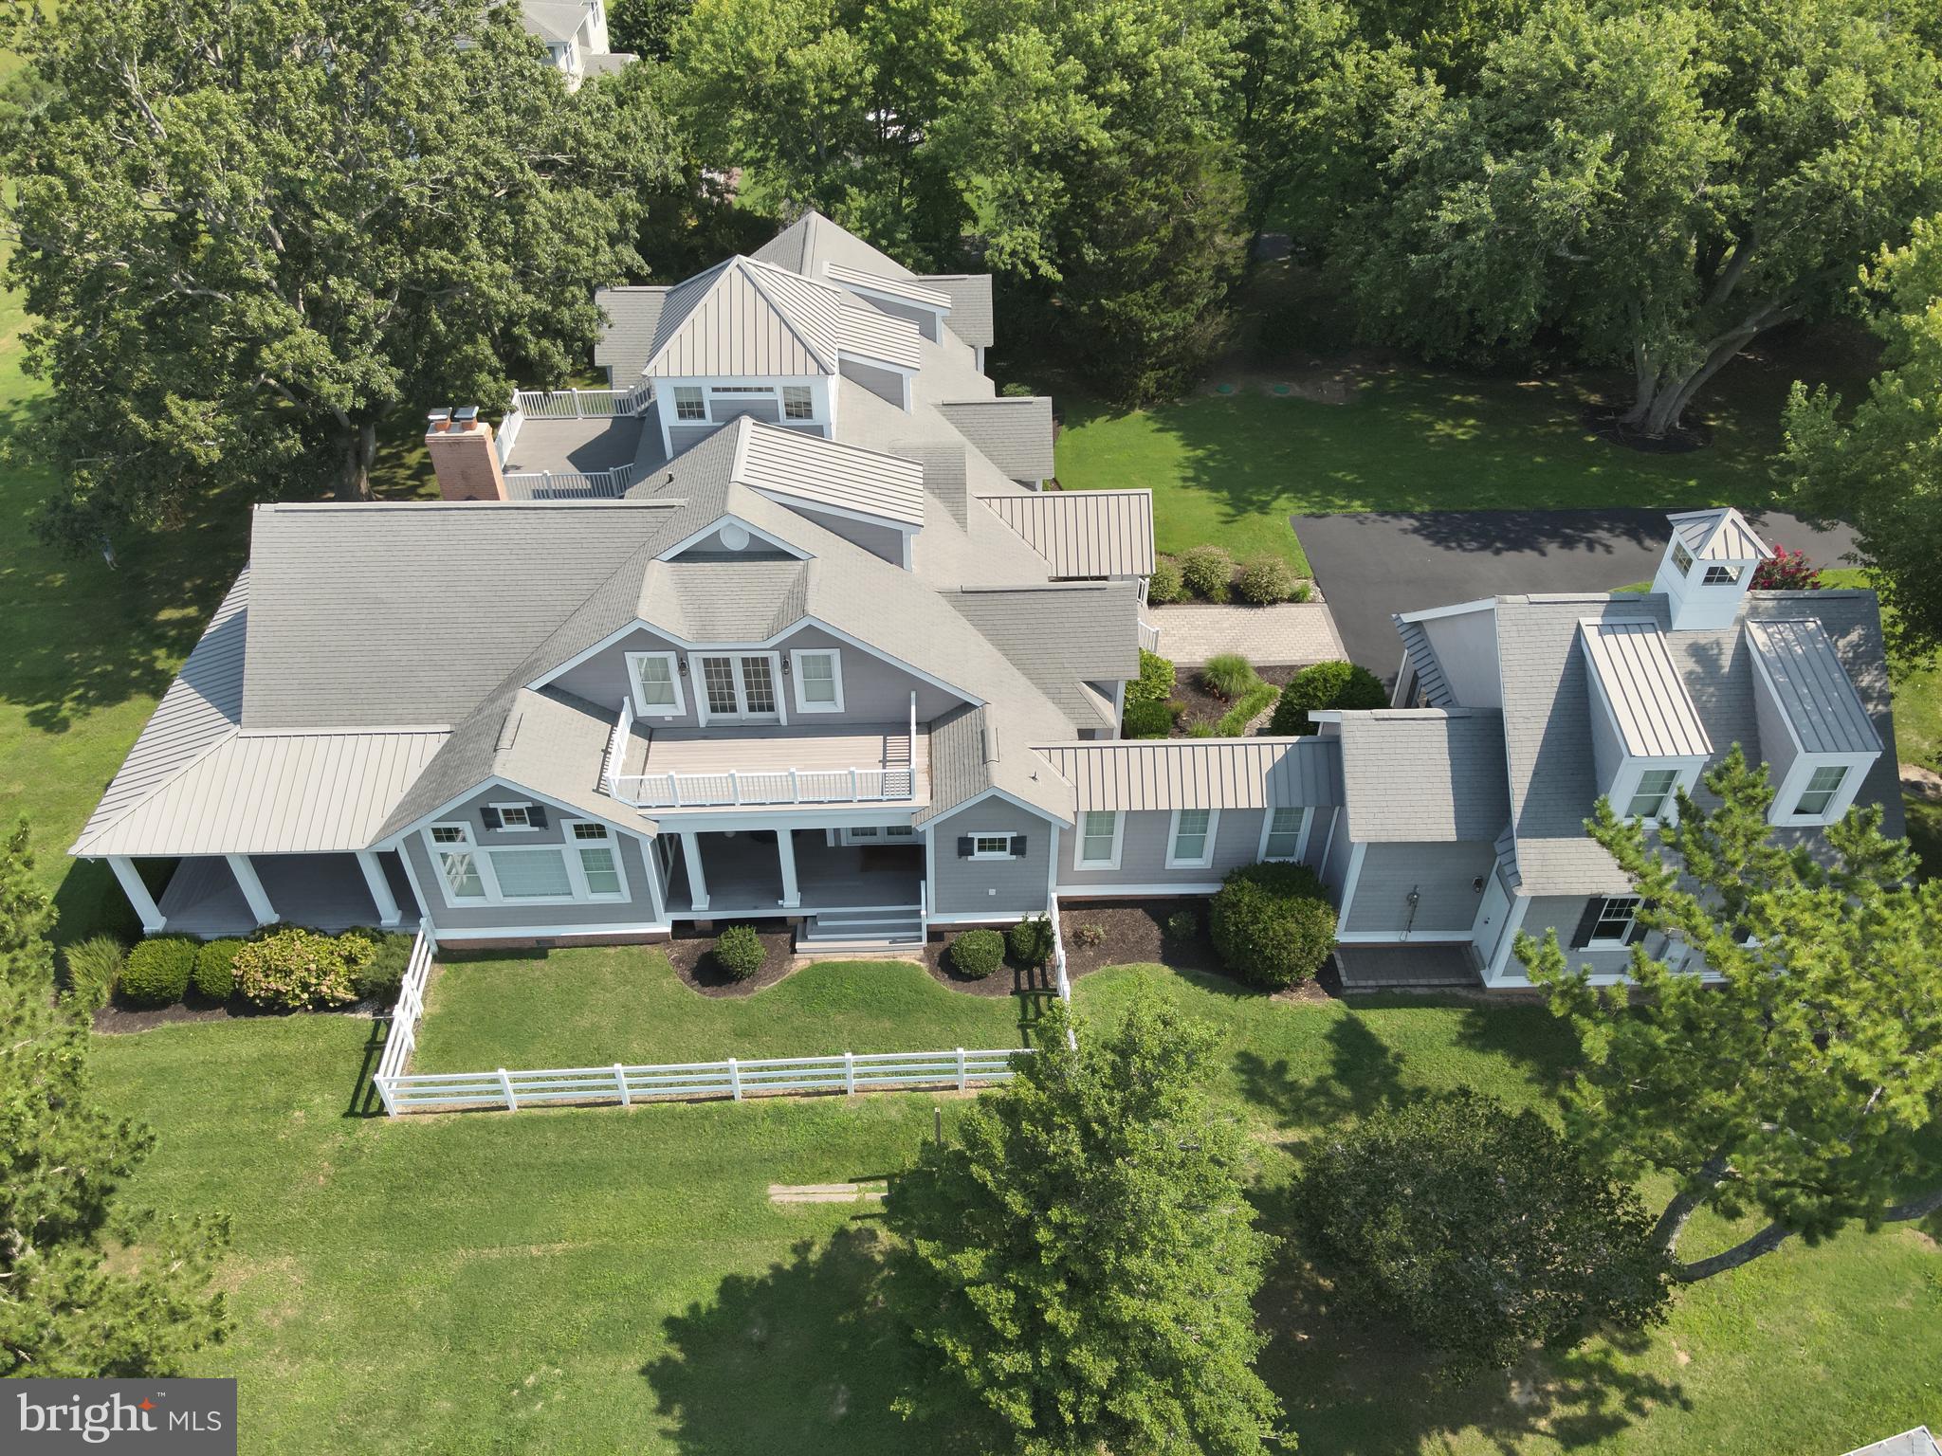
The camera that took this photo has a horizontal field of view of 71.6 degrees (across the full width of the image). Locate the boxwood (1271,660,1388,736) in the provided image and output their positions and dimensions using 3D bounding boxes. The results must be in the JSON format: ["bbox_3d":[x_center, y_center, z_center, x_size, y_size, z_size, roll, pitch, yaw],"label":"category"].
[{"bbox_3d":[10.001,-0.408,37.589,3.200,2.800,3.150,-1,39,-2],"label":"boxwood"}]

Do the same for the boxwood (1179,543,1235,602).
[{"bbox_3d":[7.508,-4.967,43.011,1.789,1.600,1.789,-1,39,-1],"label":"boxwood"}]

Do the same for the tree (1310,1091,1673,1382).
[{"bbox_3d":[8.954,9.088,23.974,6.300,4.900,5.300,-1,39,-2],"label":"tree"}]

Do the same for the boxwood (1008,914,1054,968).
[{"bbox_3d":[1.404,4.952,31.178,1.109,1.120,1.109,-1,39,-1],"label":"boxwood"}]

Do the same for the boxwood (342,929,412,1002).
[{"bbox_3d":[-13.773,5.502,31.249,1.470,1.500,1.700,-1,39,-2],"label":"boxwood"}]

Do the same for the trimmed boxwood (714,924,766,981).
[{"bbox_3d":[-5.315,5.159,30.947,1.171,1.200,1.171,-1,39,-1],"label":"trimmed boxwood"}]

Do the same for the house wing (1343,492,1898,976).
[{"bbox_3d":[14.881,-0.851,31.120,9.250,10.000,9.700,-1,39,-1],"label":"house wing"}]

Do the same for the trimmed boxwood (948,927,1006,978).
[{"bbox_3d":[0.144,5.315,31.846,1.370,1.020,1.280,-1,39,-2],"label":"trimmed boxwood"}]

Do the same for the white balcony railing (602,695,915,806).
[{"bbox_3d":[-4.760,0.479,31.603,6.970,1.050,2.950,-1,39,-2],"label":"white balcony railing"}]

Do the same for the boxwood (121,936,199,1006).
[{"bbox_3d":[-18.387,5.516,30.521,1.497,1.400,1.452,-1,39,-1],"label":"boxwood"}]

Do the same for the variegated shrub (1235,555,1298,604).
[{"bbox_3d":[9.714,-4.857,44.240,1.900,1.480,1.820,-1,39,-2],"label":"variegated shrub"}]

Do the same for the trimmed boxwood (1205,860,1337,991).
[{"bbox_3d":[6.824,4.484,30.586,2.848,2.500,2.762,-1,39,-1],"label":"trimmed boxwood"}]

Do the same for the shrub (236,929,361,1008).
[{"bbox_3d":[-15.250,5.462,30.546,2.745,1.400,1.922,-1,39,-1],"label":"shrub"}]

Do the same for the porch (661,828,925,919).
[{"bbox_3d":[-4.350,3.598,33.898,6.250,0.240,2.950,-1,39,-2],"label":"porch"}]

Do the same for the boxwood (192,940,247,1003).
[{"bbox_3d":[-16.954,5.488,30.537,1.199,1.400,1.199,-1,39,-1],"label":"boxwood"}]

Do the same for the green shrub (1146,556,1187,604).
[{"bbox_3d":[6.010,-4.735,42.862,1.707,1.450,1.707,-1,39,-1],"label":"green shrub"}]

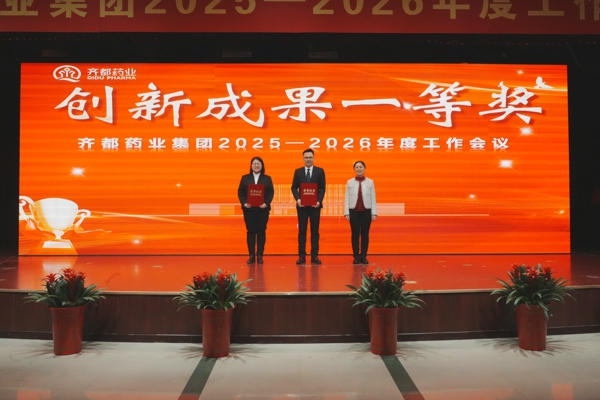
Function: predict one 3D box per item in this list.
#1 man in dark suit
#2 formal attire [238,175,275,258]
[{"bbox_3d":[0.134,0.097,7.650,0.530,1.760,0.360,0,0,-1],"label":"man in dark suit"},{"bbox_3d":[-0.668,0.240,7.680,0.550,1.310,0.330,0,0,-2],"label":"formal attire"}]

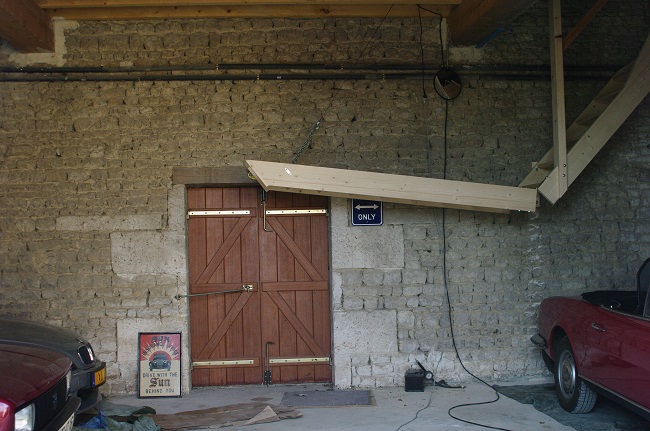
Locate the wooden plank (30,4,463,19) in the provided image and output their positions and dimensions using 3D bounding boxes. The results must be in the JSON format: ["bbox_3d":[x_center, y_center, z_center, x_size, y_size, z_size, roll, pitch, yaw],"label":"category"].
[{"bbox_3d":[-0.675,-1.988,7.341,3.950,0.060,0.360,-1,-2,-5],"label":"wooden plank"}]

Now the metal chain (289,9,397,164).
[{"bbox_3d":[0.174,-1.247,7.137,0.040,1.830,0.040,32,-4,-3],"label":"metal chain"}]

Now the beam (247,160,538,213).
[{"bbox_3d":[0.604,-0.251,6.748,2.620,0.214,0.055,5,-2,-5],"label":"beam"}]

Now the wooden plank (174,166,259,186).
[{"bbox_3d":[-0.638,-0.397,7.591,1.730,0.165,0.220,-1,-2,-5],"label":"wooden plank"}]

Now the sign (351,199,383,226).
[{"bbox_3d":[0.423,-0.122,7.567,0.305,0.455,0.012,-1,-2,-5],"label":"sign"}]

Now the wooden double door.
[{"bbox_3d":[-0.659,0.722,7.777,1.430,2.030,0.070,-1,-2,-5],"label":"wooden double door"}]

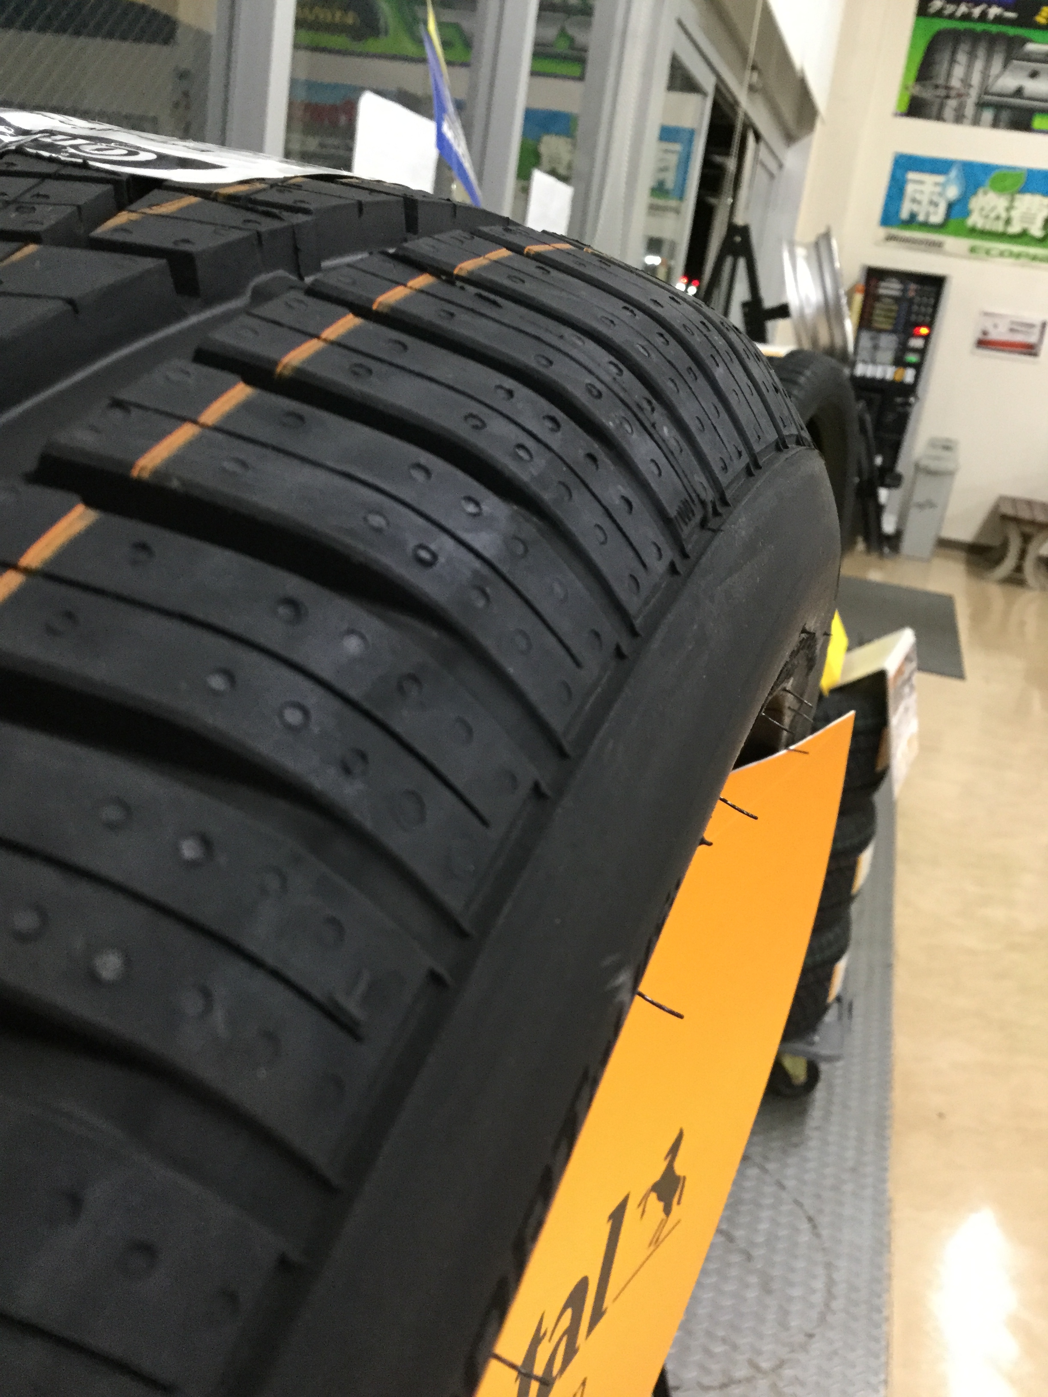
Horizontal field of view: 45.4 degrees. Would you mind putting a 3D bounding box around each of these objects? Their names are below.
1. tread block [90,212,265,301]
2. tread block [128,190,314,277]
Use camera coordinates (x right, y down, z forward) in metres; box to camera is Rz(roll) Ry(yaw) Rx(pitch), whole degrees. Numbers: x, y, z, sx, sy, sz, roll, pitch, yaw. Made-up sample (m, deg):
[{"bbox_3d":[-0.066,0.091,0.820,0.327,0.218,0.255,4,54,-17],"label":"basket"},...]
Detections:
[{"bbox_3d":[-0.043,-0.055,0.157,0.016,0.007,0.013,14,35,9],"label":"tread block"},{"bbox_3d":[-0.040,-0.062,0.167,0.019,0.007,0.014,14,32,8],"label":"tread block"}]

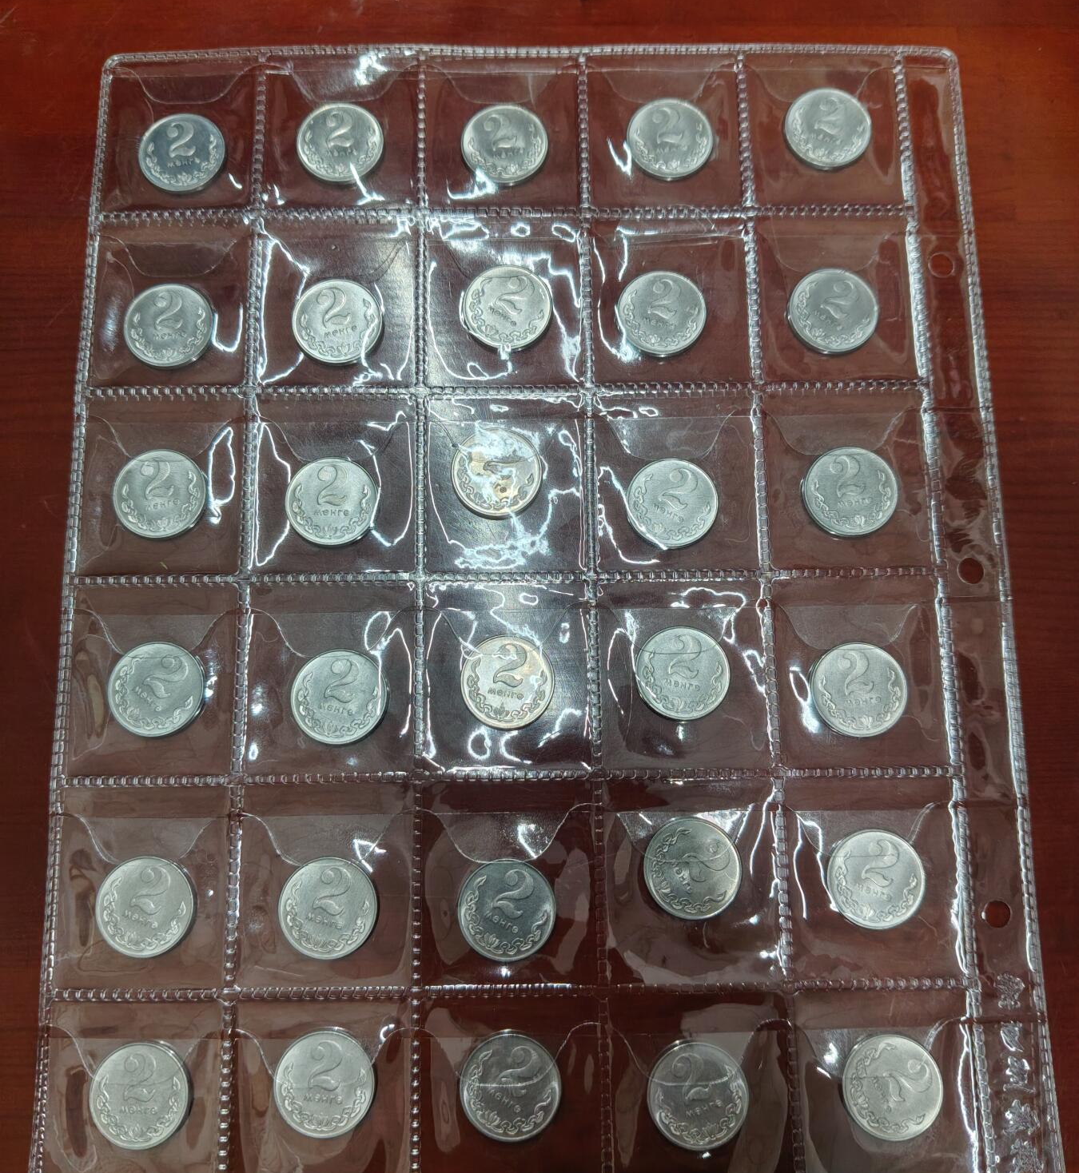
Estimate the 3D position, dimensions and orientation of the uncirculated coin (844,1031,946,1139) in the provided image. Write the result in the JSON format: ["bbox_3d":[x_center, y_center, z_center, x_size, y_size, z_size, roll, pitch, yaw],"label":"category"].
[{"bbox_3d":[0.069,0.098,0.213,0.020,0.002,0.020,-1,80,0],"label":"uncirculated coin"}]

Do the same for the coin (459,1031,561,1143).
[{"bbox_3d":[-0.006,0.097,0.210,0.020,0.002,0.020,0,80,0],"label":"coin"}]

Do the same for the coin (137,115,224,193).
[{"bbox_3d":[-0.080,-0.098,0.244,0.020,0.001,0.020,-1,80,0],"label":"coin"}]

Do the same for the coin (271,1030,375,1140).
[{"bbox_3d":[-0.042,0.097,0.210,0.020,0.002,0.020,0,80,0],"label":"coin"}]

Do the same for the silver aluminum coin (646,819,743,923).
[{"bbox_3d":[0.031,0.057,0.220,0.020,0.002,0.020,-1,80,0],"label":"silver aluminum coin"}]

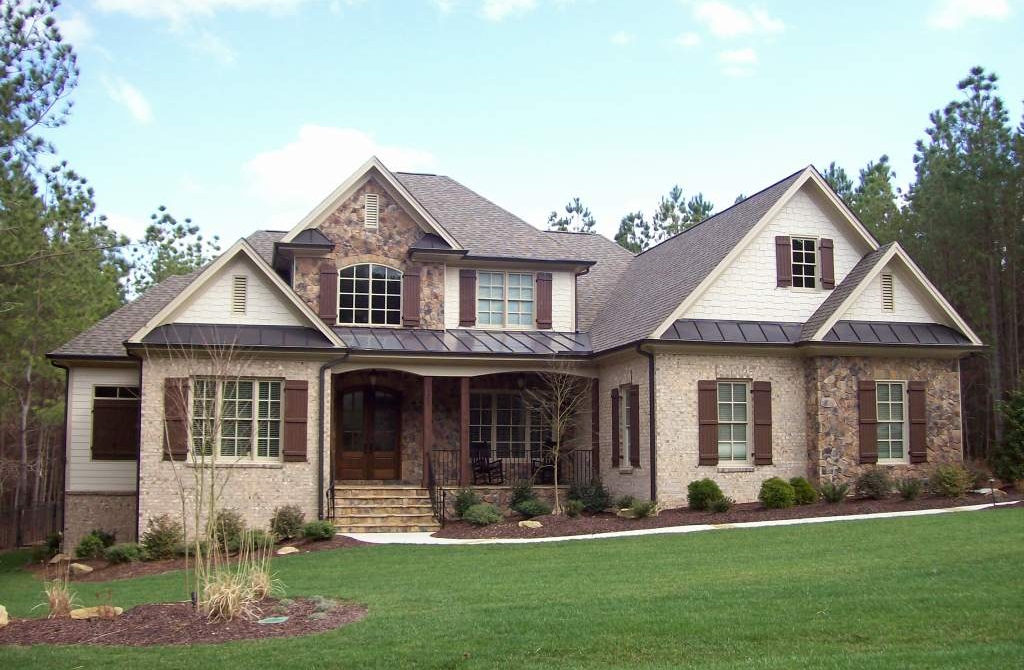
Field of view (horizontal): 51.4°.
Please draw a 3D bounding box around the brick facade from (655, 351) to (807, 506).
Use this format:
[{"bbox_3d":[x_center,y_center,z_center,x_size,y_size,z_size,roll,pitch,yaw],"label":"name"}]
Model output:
[{"bbox_3d":[5.010,2.154,24.416,3.838,3.549,0.220,2,-7,-14],"label":"brick facade"}]

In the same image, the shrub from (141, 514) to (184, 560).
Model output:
[{"bbox_3d":[-7.618,4.392,23.217,0.930,0.980,0.930,2,-7,-14],"label":"shrub"}]

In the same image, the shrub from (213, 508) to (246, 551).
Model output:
[{"bbox_3d":[-6.086,4.168,22.941,0.710,0.878,0.675,2,-7,-14],"label":"shrub"}]

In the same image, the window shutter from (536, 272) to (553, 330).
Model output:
[{"bbox_3d":[0.917,-0.972,30.257,0.470,1.648,0.050,2,-6,-13],"label":"window shutter"}]

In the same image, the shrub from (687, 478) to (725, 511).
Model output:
[{"bbox_3d":[4.202,3.462,23.085,0.780,0.720,0.780,0,-6,0],"label":"shrub"}]

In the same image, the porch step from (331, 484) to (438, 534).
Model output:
[{"bbox_3d":[-3.049,4.193,25.538,2.375,0.976,1.390,2,-6,-13],"label":"porch step"}]

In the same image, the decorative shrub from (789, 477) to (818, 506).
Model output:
[{"bbox_3d":[6.493,3.498,23.800,0.687,0.626,0.666,2,-6,-13],"label":"decorative shrub"}]

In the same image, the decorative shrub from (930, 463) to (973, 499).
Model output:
[{"bbox_3d":[9.864,3.299,23.900,0.905,0.786,0.878,2,-6,-13],"label":"decorative shrub"}]

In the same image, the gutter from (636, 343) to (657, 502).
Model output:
[{"bbox_3d":[3.023,1.977,23.841,0.452,3.594,0.200,2,-7,-14],"label":"gutter"}]

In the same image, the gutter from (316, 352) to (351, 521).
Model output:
[{"bbox_3d":[-4.074,2.294,24.291,0.667,3.827,0.450,2,-7,-14],"label":"gutter"}]

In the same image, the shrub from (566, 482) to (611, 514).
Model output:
[{"bbox_3d":[1.875,3.983,26.100,1.035,0.784,1.004,0,-6,0],"label":"shrub"}]

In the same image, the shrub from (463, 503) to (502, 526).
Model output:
[{"bbox_3d":[-0.670,4.074,24.168,0.881,0.484,0.837,0,-6,0],"label":"shrub"}]

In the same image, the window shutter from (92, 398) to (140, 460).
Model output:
[{"bbox_3d":[-10.222,2.439,27.576,1.198,1.610,0.060,2,-6,-13],"label":"window shutter"}]

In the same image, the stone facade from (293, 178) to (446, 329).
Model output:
[{"bbox_3d":[-3.880,-2.230,29.187,4.192,4.211,0.250,2,-7,-14],"label":"stone facade"}]

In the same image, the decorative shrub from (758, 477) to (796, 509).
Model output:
[{"bbox_3d":[5.541,3.308,22.225,0.769,0.648,0.731,2,-7,-14],"label":"decorative shrub"}]

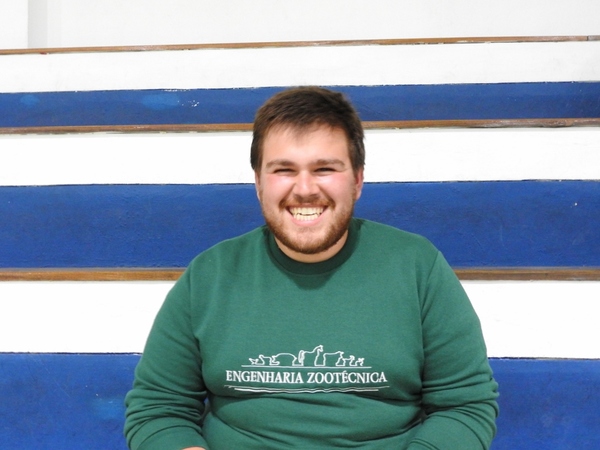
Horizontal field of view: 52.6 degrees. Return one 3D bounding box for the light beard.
[{"bbox_3d":[0.014,-0.001,0.975,0.156,0.104,0.095,0,-1,3],"label":"light beard"}]

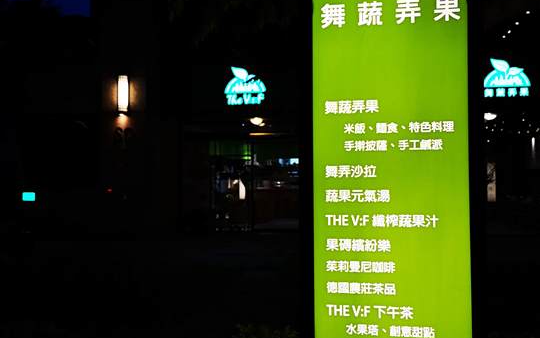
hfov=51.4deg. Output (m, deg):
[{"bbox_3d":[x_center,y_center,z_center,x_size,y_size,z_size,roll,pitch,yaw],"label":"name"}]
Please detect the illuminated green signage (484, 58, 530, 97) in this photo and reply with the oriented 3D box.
[{"bbox_3d":[6.259,-2.411,14.800,1.150,1.020,0.120,-1,-2,10],"label":"illuminated green signage"}]

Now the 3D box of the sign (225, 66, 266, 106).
[{"bbox_3d":[-0.711,-2.424,16.300,1.200,1.130,0.120,-1,-2,11],"label":"sign"}]

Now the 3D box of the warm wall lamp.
[{"bbox_3d":[-4.252,-2.162,16.300,0.320,1.080,0.220,-1,-2,11],"label":"warm wall lamp"}]

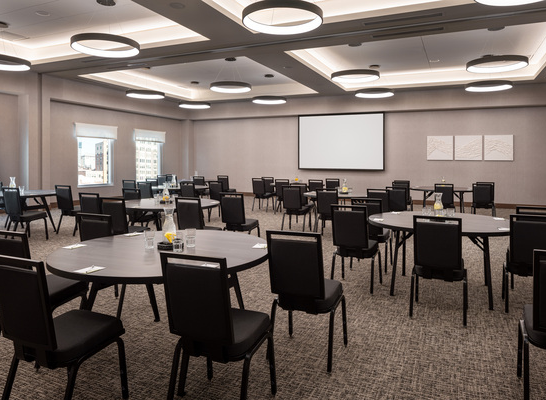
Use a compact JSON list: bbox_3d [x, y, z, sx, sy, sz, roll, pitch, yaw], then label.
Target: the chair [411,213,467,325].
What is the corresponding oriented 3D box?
[{"bbox_3d":[1.508,0.579,3.625,0.470,0.915,0.535,2,6,26],"label":"chair"}]

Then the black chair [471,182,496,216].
[{"bbox_3d":[4.403,0.109,8.438,0.460,0.900,0.550,2,6,23],"label":"black chair"}]

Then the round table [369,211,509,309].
[{"bbox_3d":[1.771,0.586,4.206,1.489,0.750,1.489,0,5,0],"label":"round table"}]

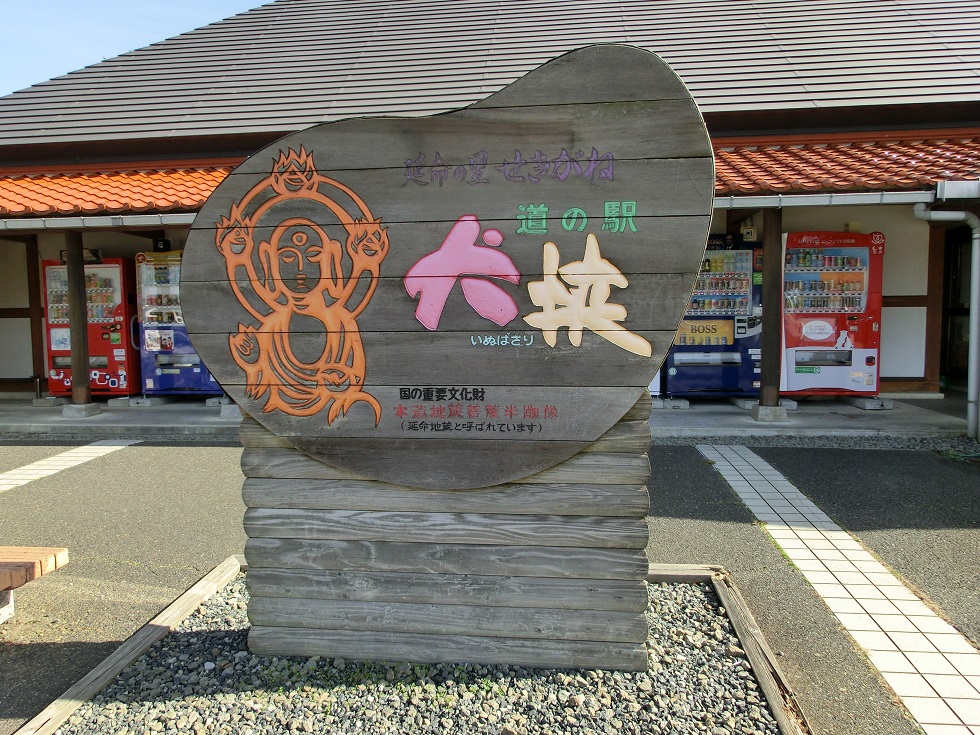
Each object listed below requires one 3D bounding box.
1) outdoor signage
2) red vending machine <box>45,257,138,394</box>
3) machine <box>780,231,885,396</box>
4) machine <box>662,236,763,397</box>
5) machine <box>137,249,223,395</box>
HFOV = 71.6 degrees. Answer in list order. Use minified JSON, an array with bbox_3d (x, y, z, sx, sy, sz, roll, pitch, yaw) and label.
[{"bbox_3d":[-0.202,-0.342,2.556,2.007,1.600,0.060,0,4,7],"label":"outdoor signage"},{"bbox_3d":[-5.426,-0.558,9.569,1.174,1.846,0.740,0,4,7],"label":"red vending machine"},{"bbox_3d":[4.106,-0.645,8.469,1.134,1.967,0.740,0,4,7],"label":"machine"},{"bbox_3d":[2.785,-0.637,8.611,1.141,1.966,0.740,0,4,7],"label":"machine"},{"bbox_3d":[-4.071,-0.593,9.409,1.166,1.927,0.740,0,4,7],"label":"machine"}]

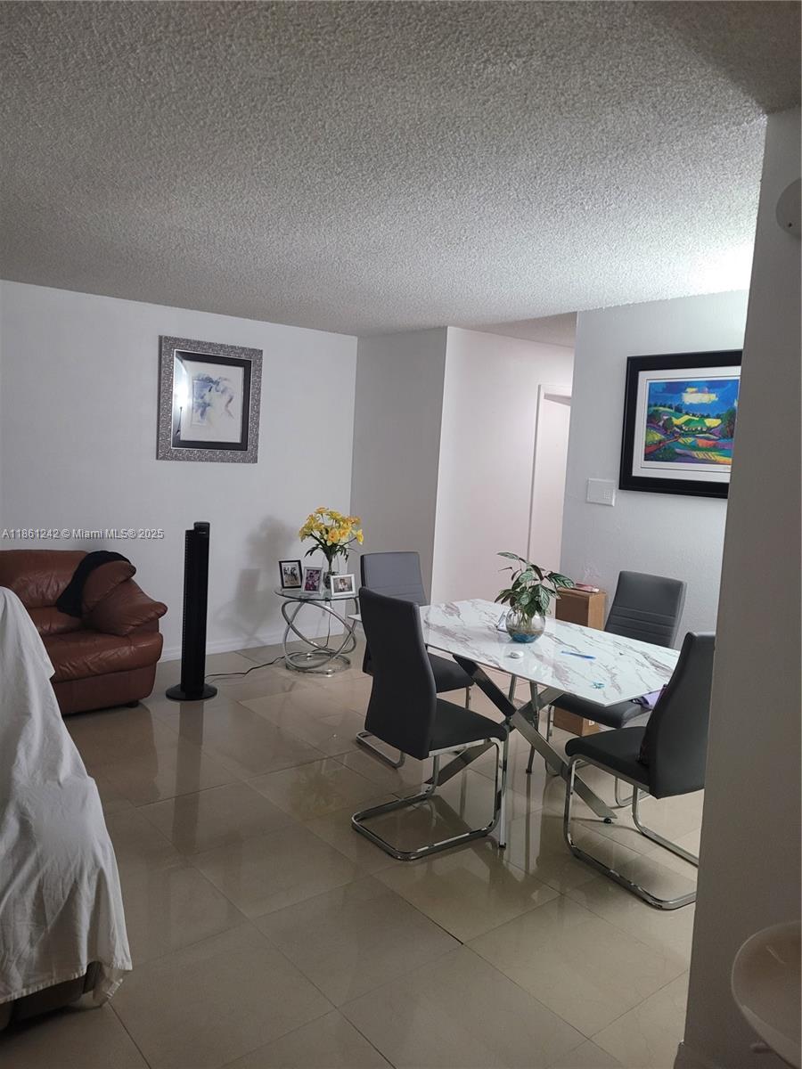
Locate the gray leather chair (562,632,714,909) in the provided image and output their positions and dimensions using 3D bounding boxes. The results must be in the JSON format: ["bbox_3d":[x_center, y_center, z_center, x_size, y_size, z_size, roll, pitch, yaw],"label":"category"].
[{"bbox_3d":[0.969,0.792,3.073,0.406,0.998,0.538,-2,8,-34],"label":"gray leather chair"}]

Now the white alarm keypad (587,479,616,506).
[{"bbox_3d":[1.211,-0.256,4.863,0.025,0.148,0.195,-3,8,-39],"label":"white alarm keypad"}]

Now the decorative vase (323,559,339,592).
[{"bbox_3d":[-0.490,0.275,5.676,0.120,0.240,0.120,2,6,-5],"label":"decorative vase"}]

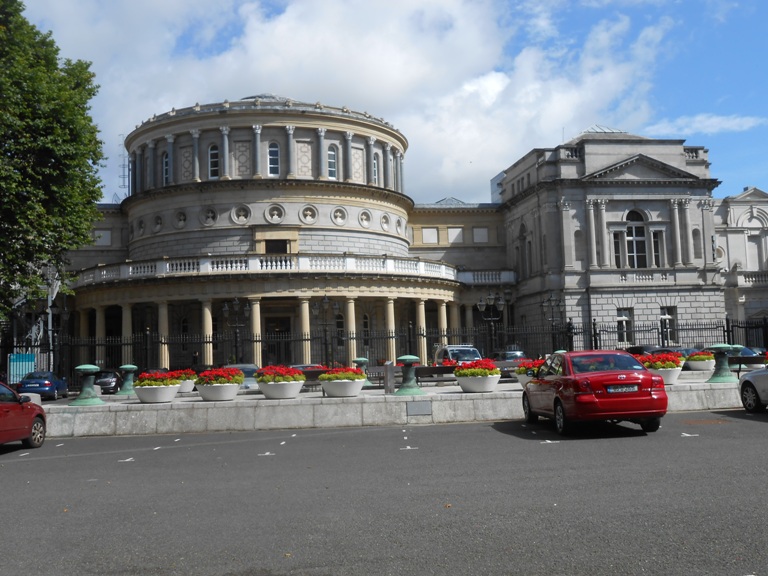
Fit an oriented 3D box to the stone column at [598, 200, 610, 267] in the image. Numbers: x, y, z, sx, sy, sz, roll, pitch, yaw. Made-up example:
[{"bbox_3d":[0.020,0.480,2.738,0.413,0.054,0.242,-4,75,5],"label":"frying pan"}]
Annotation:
[{"bbox_3d":[15.942,-3.920,60.790,0.720,4.912,0.720,-1,-5,-9],"label":"stone column"}]

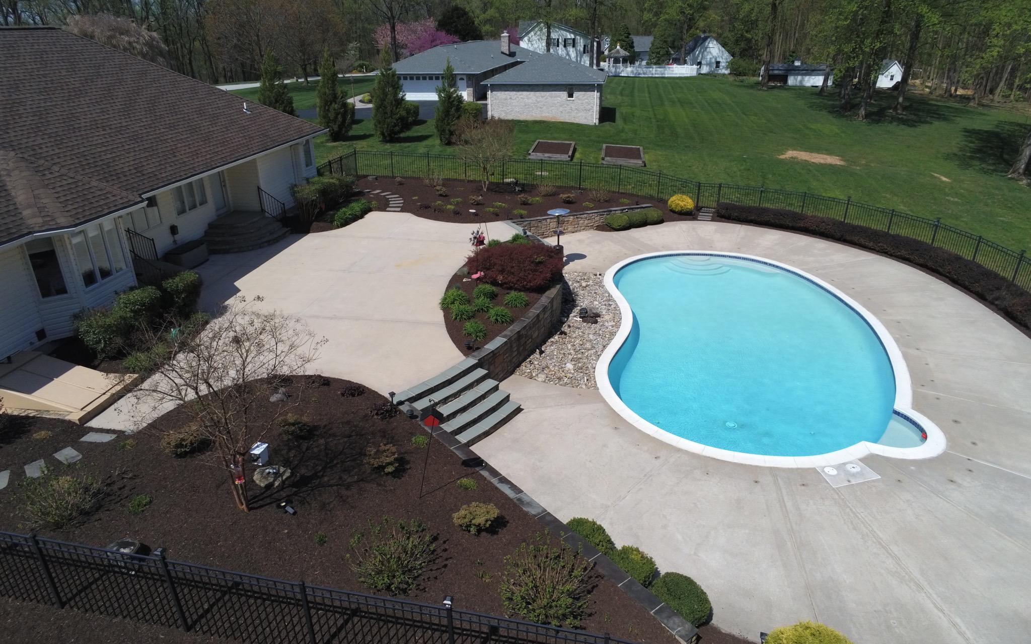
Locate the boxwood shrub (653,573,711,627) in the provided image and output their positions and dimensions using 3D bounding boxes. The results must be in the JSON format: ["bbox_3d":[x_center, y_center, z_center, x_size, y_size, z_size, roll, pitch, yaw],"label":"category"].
[{"bbox_3d":[2.405,4.085,10.060,0.940,0.640,0.920,-1,24,1],"label":"boxwood shrub"}]

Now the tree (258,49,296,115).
[{"bbox_3d":[-14.929,-14.192,42.789,2.100,5.250,2.100,-9,25,-16],"label":"tree"}]

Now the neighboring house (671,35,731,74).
[{"bbox_3d":[28.144,-40.421,103.382,7.600,5.300,6.600,-3,24,-4],"label":"neighboring house"}]

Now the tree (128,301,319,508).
[{"bbox_3d":[-4.250,1.465,10.557,2.750,3.520,2.700,-1,24,0],"label":"tree"}]

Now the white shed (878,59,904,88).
[{"bbox_3d":[49.312,-33.261,91.797,3.500,3.400,4.200,0,24,3],"label":"white shed"}]

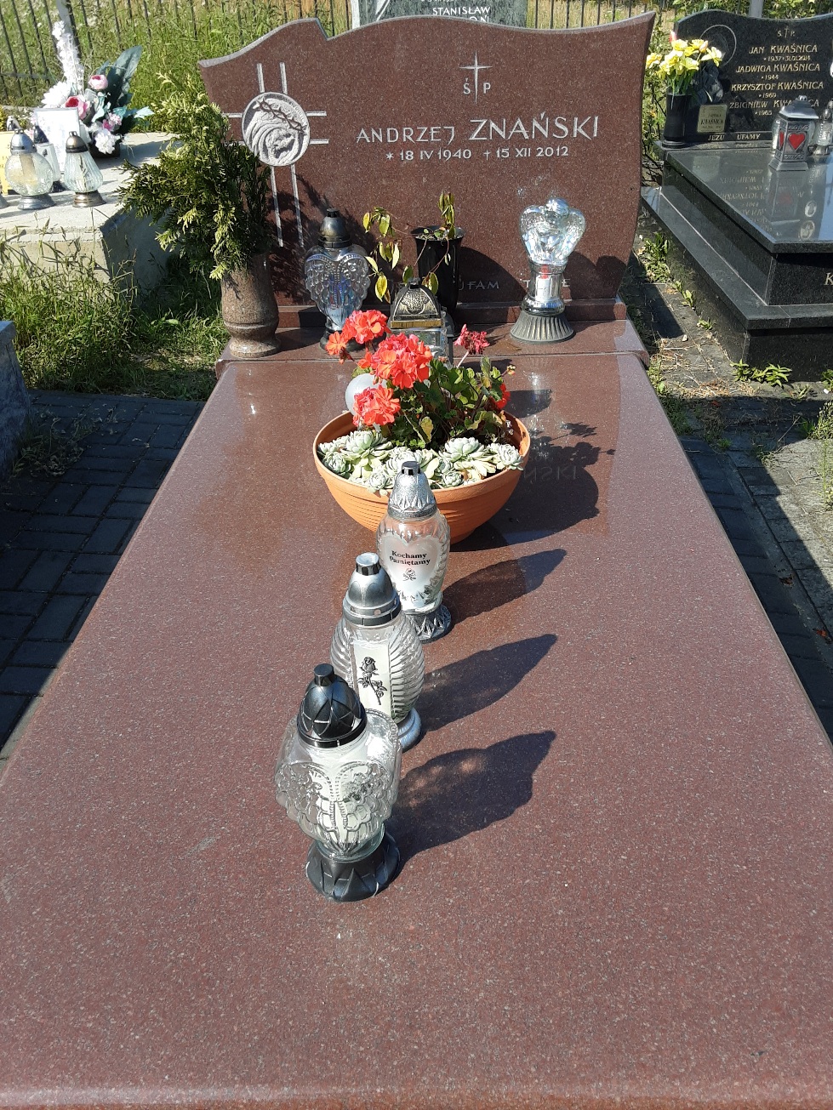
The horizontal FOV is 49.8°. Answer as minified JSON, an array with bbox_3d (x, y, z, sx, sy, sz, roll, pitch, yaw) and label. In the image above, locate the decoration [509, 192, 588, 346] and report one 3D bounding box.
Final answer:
[{"bbox_3d":[0.335,-0.738,2.309,0.171,0.344,0.159,0,33,4],"label":"decoration"}]

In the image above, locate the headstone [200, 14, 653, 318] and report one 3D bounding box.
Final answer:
[{"bbox_3d":[0.029,-0.986,2.350,1.094,0.739,0.167,-1,33,2],"label":"headstone"}]

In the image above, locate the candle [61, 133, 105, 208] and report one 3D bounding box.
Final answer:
[{"bbox_3d":[-1.471,-1.686,3.922,0.178,0.286,0.178,-11,34,-12],"label":"candle"}]

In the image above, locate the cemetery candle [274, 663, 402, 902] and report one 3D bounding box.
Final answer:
[{"bbox_3d":[-0.077,0.224,0.927,0.132,0.286,0.113,-2,33,1],"label":"cemetery candle"}]

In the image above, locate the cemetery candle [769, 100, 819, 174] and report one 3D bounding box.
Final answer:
[{"bbox_3d":[1.960,-2.192,4.678,0.165,0.337,0.165,-4,33,-1],"label":"cemetery candle"}]

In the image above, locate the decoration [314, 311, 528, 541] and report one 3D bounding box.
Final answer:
[{"bbox_3d":[0.006,-0.232,1.536,0.372,0.373,0.372,-1,33,2],"label":"decoration"}]

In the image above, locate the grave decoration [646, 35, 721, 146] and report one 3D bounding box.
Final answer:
[{"bbox_3d":[1.575,-2.763,5.347,0.452,0.589,0.362,-1,33,2],"label":"grave decoration"}]

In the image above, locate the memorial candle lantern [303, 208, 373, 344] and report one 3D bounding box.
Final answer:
[{"bbox_3d":[-0.206,-0.715,2.320,0.169,0.338,0.125,-3,33,0],"label":"memorial candle lantern"}]

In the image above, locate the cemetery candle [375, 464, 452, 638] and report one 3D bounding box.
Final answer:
[{"bbox_3d":[0.002,-0.009,1.285,0.109,0.276,0.109,0,33,4],"label":"cemetery candle"}]

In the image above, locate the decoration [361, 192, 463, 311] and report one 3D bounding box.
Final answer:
[{"bbox_3d":[-0.002,-0.746,2.329,0.263,0.363,0.167,-1,33,2],"label":"decoration"}]

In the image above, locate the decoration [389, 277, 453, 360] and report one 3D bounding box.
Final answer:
[{"bbox_3d":[0.005,-0.497,2.052,0.119,0.251,0.119,3,34,8],"label":"decoration"}]

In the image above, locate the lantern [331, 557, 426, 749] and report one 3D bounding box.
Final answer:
[{"bbox_3d":[-0.044,0.113,1.110,0.120,0.269,0.120,-1,33,3],"label":"lantern"}]

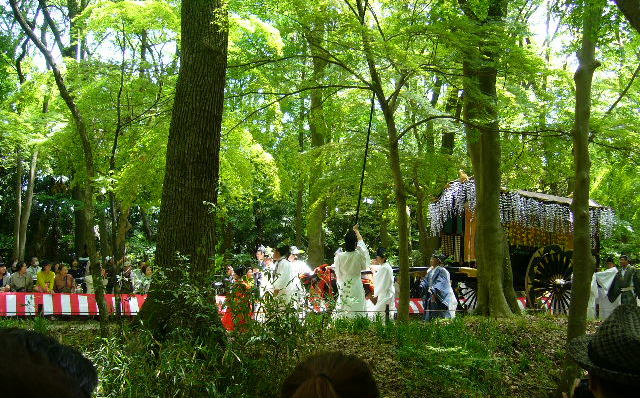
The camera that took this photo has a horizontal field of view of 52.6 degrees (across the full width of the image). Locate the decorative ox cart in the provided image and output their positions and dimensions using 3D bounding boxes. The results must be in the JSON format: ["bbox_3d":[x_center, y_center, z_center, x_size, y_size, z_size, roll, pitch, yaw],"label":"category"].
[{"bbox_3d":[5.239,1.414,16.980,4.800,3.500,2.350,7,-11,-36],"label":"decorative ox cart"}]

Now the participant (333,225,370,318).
[{"bbox_3d":[0.618,1.452,12.700,0.680,1.860,0.500,2,-9,-8],"label":"participant"}]

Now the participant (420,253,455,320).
[{"bbox_3d":[2.687,2.036,14.800,0.700,1.600,0.600,2,-4,-22],"label":"participant"}]

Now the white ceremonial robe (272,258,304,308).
[{"bbox_3d":[-0.693,1.887,13.800,0.600,1.260,0.520,-1,-4,12],"label":"white ceremonial robe"}]

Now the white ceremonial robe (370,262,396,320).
[{"bbox_3d":[1.372,2.052,14.200,0.600,1.360,0.520,-1,-4,17],"label":"white ceremonial robe"}]

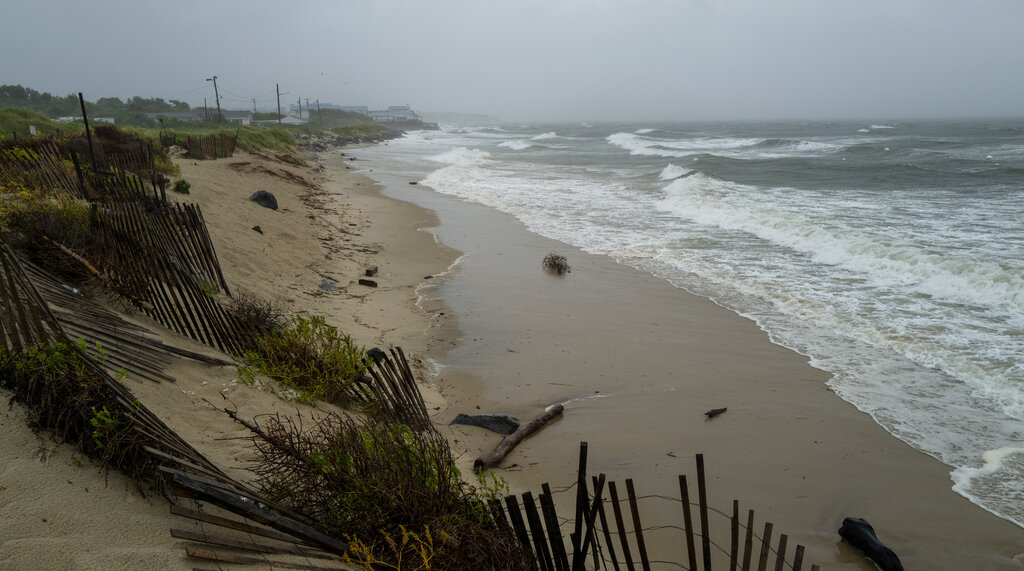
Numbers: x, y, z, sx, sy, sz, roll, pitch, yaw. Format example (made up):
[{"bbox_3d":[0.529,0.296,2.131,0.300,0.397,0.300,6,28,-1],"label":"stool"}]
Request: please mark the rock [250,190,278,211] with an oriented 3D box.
[{"bbox_3d":[-8.179,-2.807,26.300,0.950,0.580,0.750,-4,12,-17],"label":"rock"}]

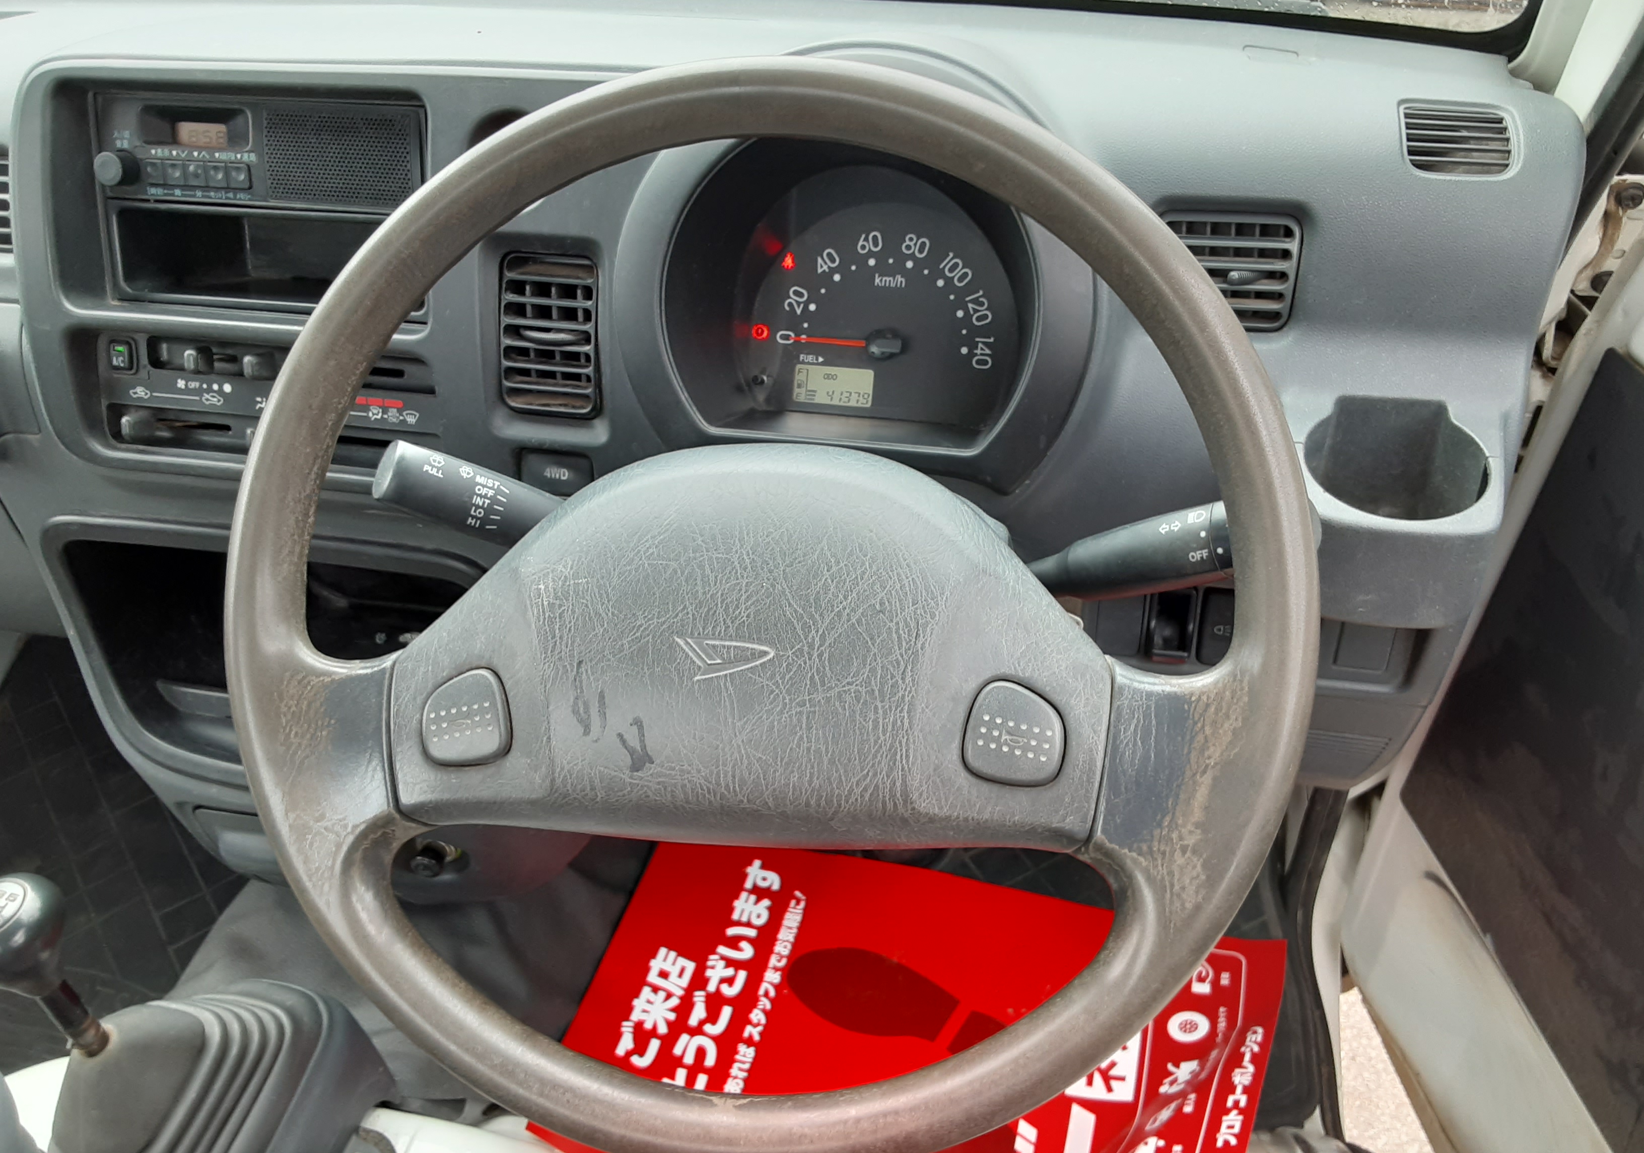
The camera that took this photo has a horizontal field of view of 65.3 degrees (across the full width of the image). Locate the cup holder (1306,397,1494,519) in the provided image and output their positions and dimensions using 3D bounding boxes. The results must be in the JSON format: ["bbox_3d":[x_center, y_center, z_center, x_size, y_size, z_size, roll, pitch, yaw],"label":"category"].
[{"bbox_3d":[0.270,-0.032,0.616,0.080,0.070,0.085,3,45,9],"label":"cup holder"}]

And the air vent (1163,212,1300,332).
[{"bbox_3d":[0.191,-0.144,0.604,0.064,0.055,0.022,2,19,5],"label":"air vent"}]

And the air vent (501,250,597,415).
[{"bbox_3d":[-0.138,-0.125,0.662,0.053,0.083,0.022,4,20,8],"label":"air vent"}]

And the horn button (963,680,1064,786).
[{"bbox_3d":[0.063,0.052,0.423,0.033,0.010,0.034,10,89,6],"label":"horn button"}]

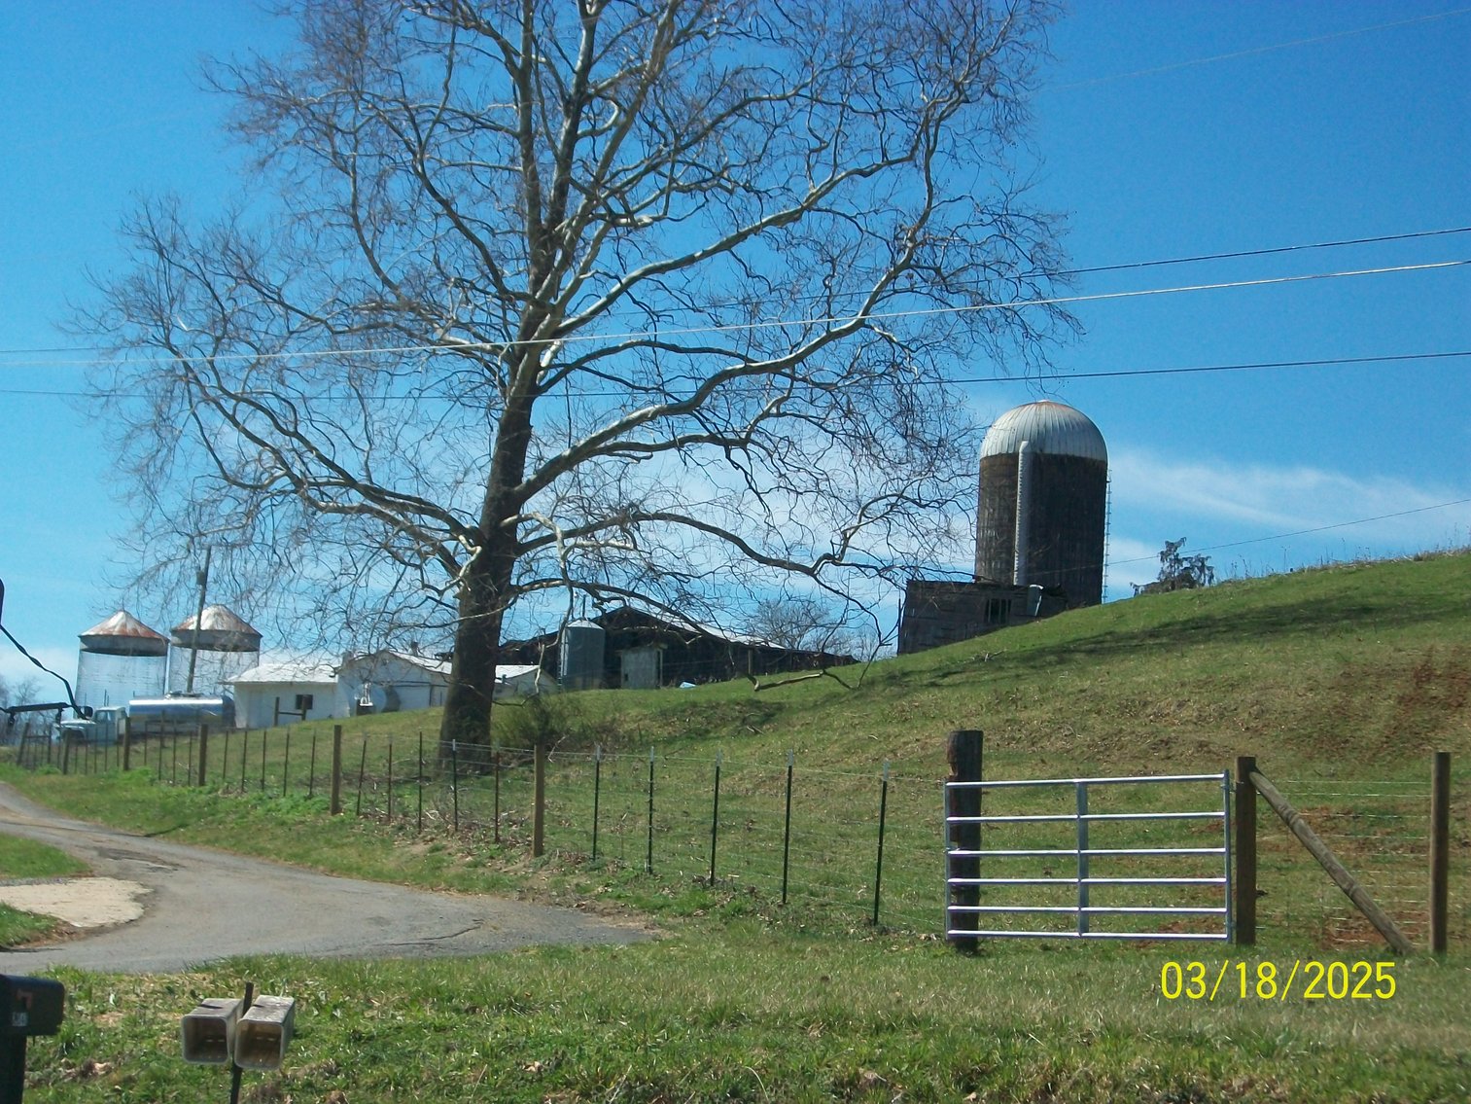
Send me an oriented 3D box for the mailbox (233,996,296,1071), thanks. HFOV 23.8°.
[{"bbox_3d":[-1.609,1.648,12.000,0.162,0.168,0.430,4,3,0],"label":"mailbox"}]

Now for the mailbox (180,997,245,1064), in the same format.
[{"bbox_3d":[-1.823,1.672,12.200,0.160,0.166,0.430,1,2,0],"label":"mailbox"}]

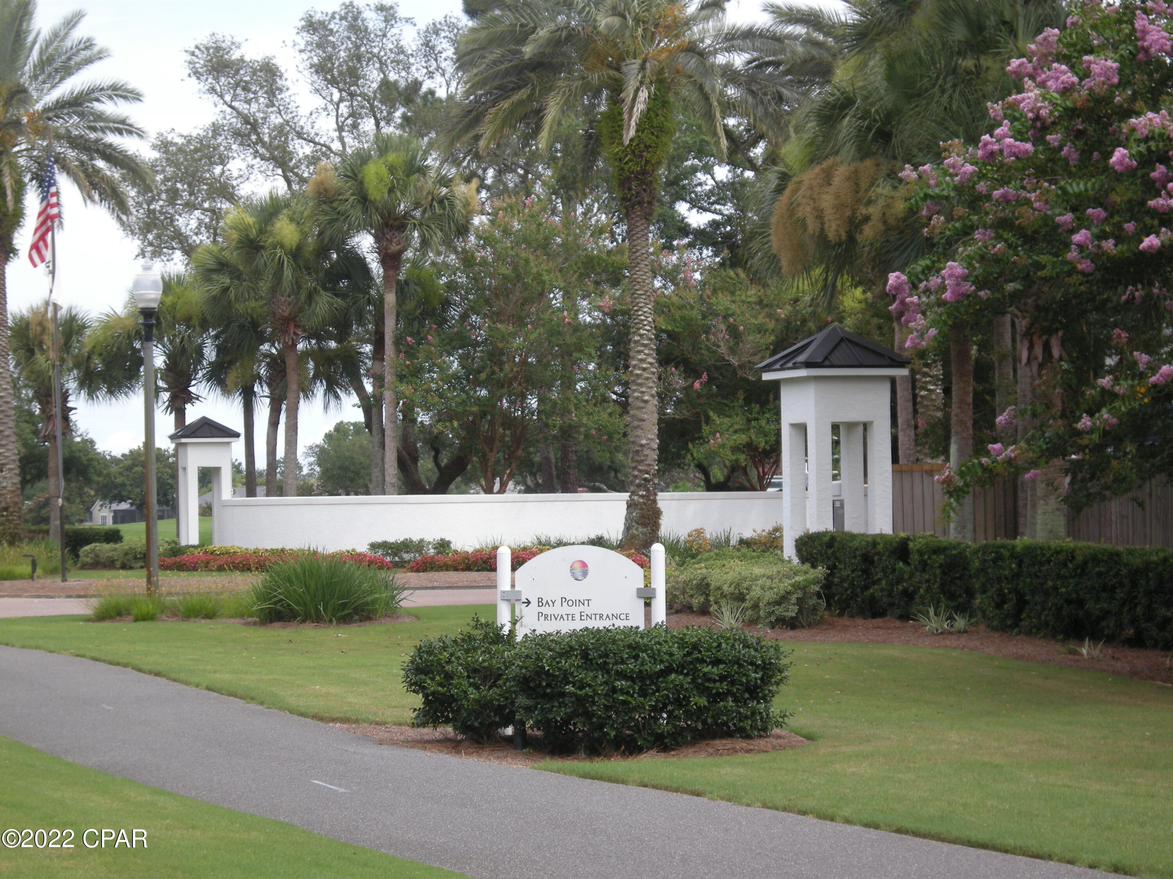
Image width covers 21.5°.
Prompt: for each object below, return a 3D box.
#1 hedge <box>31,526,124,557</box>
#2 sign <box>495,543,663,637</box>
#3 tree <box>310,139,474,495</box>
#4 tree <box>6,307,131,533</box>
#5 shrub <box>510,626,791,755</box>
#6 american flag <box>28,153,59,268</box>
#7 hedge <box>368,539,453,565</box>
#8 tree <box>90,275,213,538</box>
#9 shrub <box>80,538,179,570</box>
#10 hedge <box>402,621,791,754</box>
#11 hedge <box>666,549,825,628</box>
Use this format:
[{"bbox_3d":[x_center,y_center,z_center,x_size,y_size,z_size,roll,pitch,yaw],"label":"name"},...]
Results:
[{"bbox_3d":[-12.216,2.474,74.000,2.300,0.780,1.300,-1,-1,0],"label":"hedge"},{"bbox_3d":[-0.039,1.425,22.000,1.210,1.370,0.140,-1,-1,4],"label":"sign"},{"bbox_3d":[-5.971,-3.035,95.000,4.950,12.400,4.800,-1,-1,-7],"label":"tree"},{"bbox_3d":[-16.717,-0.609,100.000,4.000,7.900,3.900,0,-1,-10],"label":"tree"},{"bbox_3d":[0.476,1.807,22.400,1.830,0.870,0.850,0,-1,-27],"label":"shrub"},{"bbox_3d":[-10.213,-4.309,58.000,0.580,2.150,0.300,-1,-1,0],"label":"american flag"},{"bbox_3d":[-3.728,2.375,65.500,1.800,0.560,0.900,-1,-1,0],"label":"hedge"},{"bbox_3d":[-12.987,-0.984,92.000,3.700,7.800,3.600,-1,-1,0],"label":"tree"},{"bbox_3d":[-9.723,2.433,65.500,2.100,0.640,1.400,-1,-1,0],"label":"shrub"},{"bbox_3d":[0.066,1.679,21.200,2.650,0.860,1.200,-1,-1,0],"label":"hedge"},{"bbox_3d":[1.959,1.835,38.000,1.800,0.880,1.700,-1,-1,-5],"label":"hedge"}]

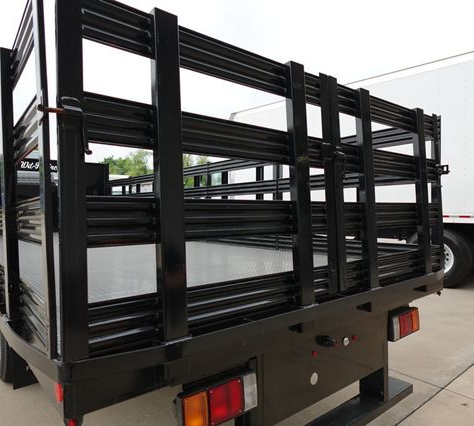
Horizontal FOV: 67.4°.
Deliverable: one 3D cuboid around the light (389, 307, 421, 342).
[{"bbox_3d":[1.006,0.683,2.196,0.310,0.145,0.080,0,-3,-38],"label":"light"}]

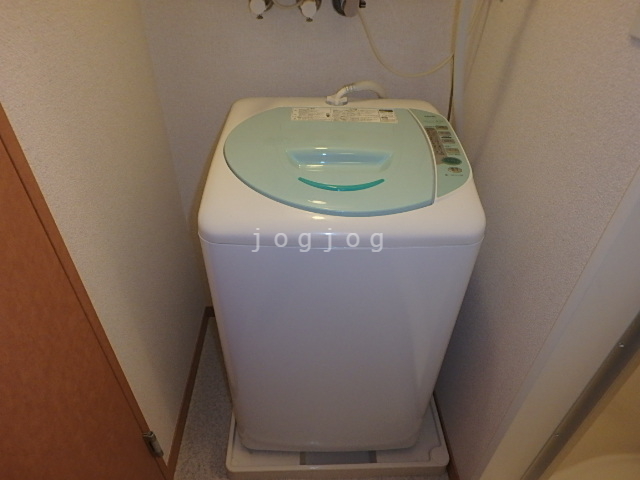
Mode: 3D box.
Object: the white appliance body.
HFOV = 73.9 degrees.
[{"bbox_3d":[0.038,0.121,1.186,0.520,0.865,0.505,0,38,0],"label":"white appliance body"}]

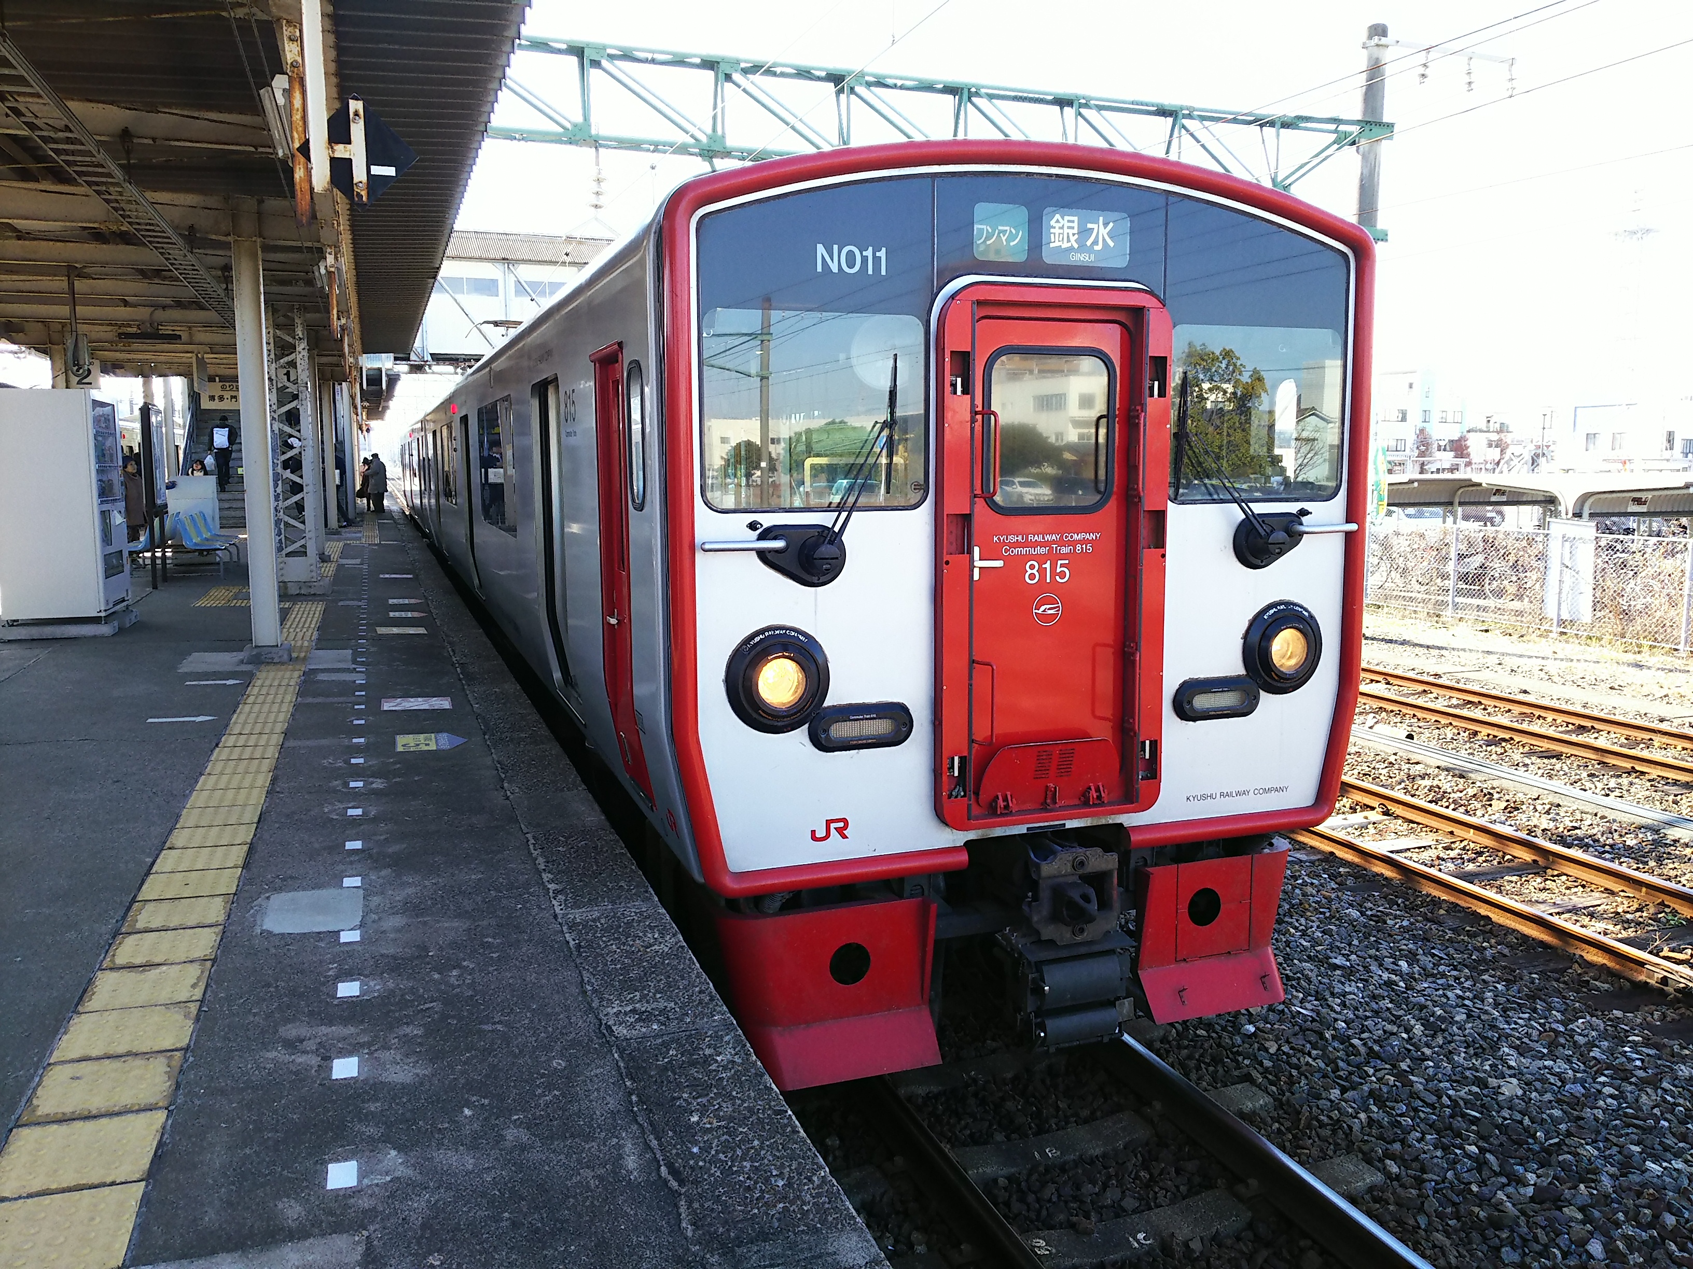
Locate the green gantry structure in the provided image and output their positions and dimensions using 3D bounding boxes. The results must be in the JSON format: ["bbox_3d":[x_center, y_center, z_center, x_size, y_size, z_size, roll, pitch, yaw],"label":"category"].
[{"bbox_3d":[1.298,-6.297,15.853,13.400,1.100,0.500,-3,8,-19],"label":"green gantry structure"}]

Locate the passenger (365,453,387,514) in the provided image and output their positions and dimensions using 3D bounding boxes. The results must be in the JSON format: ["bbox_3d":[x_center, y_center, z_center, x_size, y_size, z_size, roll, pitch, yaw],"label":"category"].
[{"bbox_3d":[-13.219,-4.264,35.800,0.550,1.670,0.420,-5,9,-30],"label":"passenger"}]

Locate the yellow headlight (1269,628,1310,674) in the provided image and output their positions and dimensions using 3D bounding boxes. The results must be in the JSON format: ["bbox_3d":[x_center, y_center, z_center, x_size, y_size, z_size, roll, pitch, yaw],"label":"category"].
[{"bbox_3d":[1.801,0.068,5.127,0.180,0.180,0.090,-3,8,-20],"label":"yellow headlight"}]

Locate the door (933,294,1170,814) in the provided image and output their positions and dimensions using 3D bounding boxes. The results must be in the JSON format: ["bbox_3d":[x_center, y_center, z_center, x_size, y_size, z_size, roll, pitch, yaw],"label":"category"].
[{"bbox_3d":[0.762,-0.267,4.769,0.950,1.980,0.160,-3,8,-20],"label":"door"}]

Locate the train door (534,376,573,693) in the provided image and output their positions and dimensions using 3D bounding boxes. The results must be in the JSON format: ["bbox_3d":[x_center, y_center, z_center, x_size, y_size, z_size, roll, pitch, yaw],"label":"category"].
[{"bbox_3d":[-1.611,-0.503,7.098,0.130,1.800,1.200,-3,8,-20],"label":"train door"}]

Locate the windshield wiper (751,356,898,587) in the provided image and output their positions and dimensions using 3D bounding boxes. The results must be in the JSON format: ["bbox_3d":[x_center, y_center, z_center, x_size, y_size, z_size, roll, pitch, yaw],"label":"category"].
[{"bbox_3d":[-0.068,-0.554,4.313,0.520,0.780,0.150,-3,8,-20],"label":"windshield wiper"}]

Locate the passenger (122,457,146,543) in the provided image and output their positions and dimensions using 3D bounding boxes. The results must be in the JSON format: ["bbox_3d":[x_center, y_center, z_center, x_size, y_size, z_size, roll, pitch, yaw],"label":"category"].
[{"bbox_3d":[-10.185,-1.761,18.200,0.480,1.560,0.360,-3,8,-21],"label":"passenger"}]

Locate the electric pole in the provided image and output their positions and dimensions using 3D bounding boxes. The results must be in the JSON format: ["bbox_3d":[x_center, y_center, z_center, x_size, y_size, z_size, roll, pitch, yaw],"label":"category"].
[{"bbox_3d":[7.458,-4.195,18.274,0.320,8.800,0.320,-3,8,-20],"label":"electric pole"}]

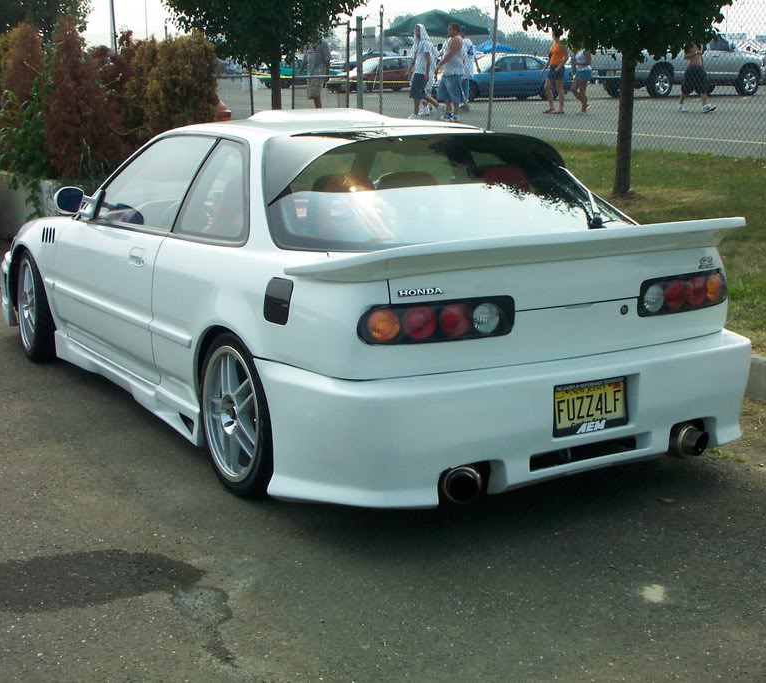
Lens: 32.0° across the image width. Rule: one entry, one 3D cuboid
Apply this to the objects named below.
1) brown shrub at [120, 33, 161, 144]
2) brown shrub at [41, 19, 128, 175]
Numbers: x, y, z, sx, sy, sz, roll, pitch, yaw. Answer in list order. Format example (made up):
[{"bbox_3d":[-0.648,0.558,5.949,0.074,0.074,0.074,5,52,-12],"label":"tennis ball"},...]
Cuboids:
[{"bbox_3d":[-2.335,-2.302,12.823,0.477,1.242,0.497,-2,12,-5],"label":"brown shrub"},{"bbox_3d":[-2.632,-2.141,11.829,0.746,1.411,0.726,-2,12,-5],"label":"brown shrub"}]

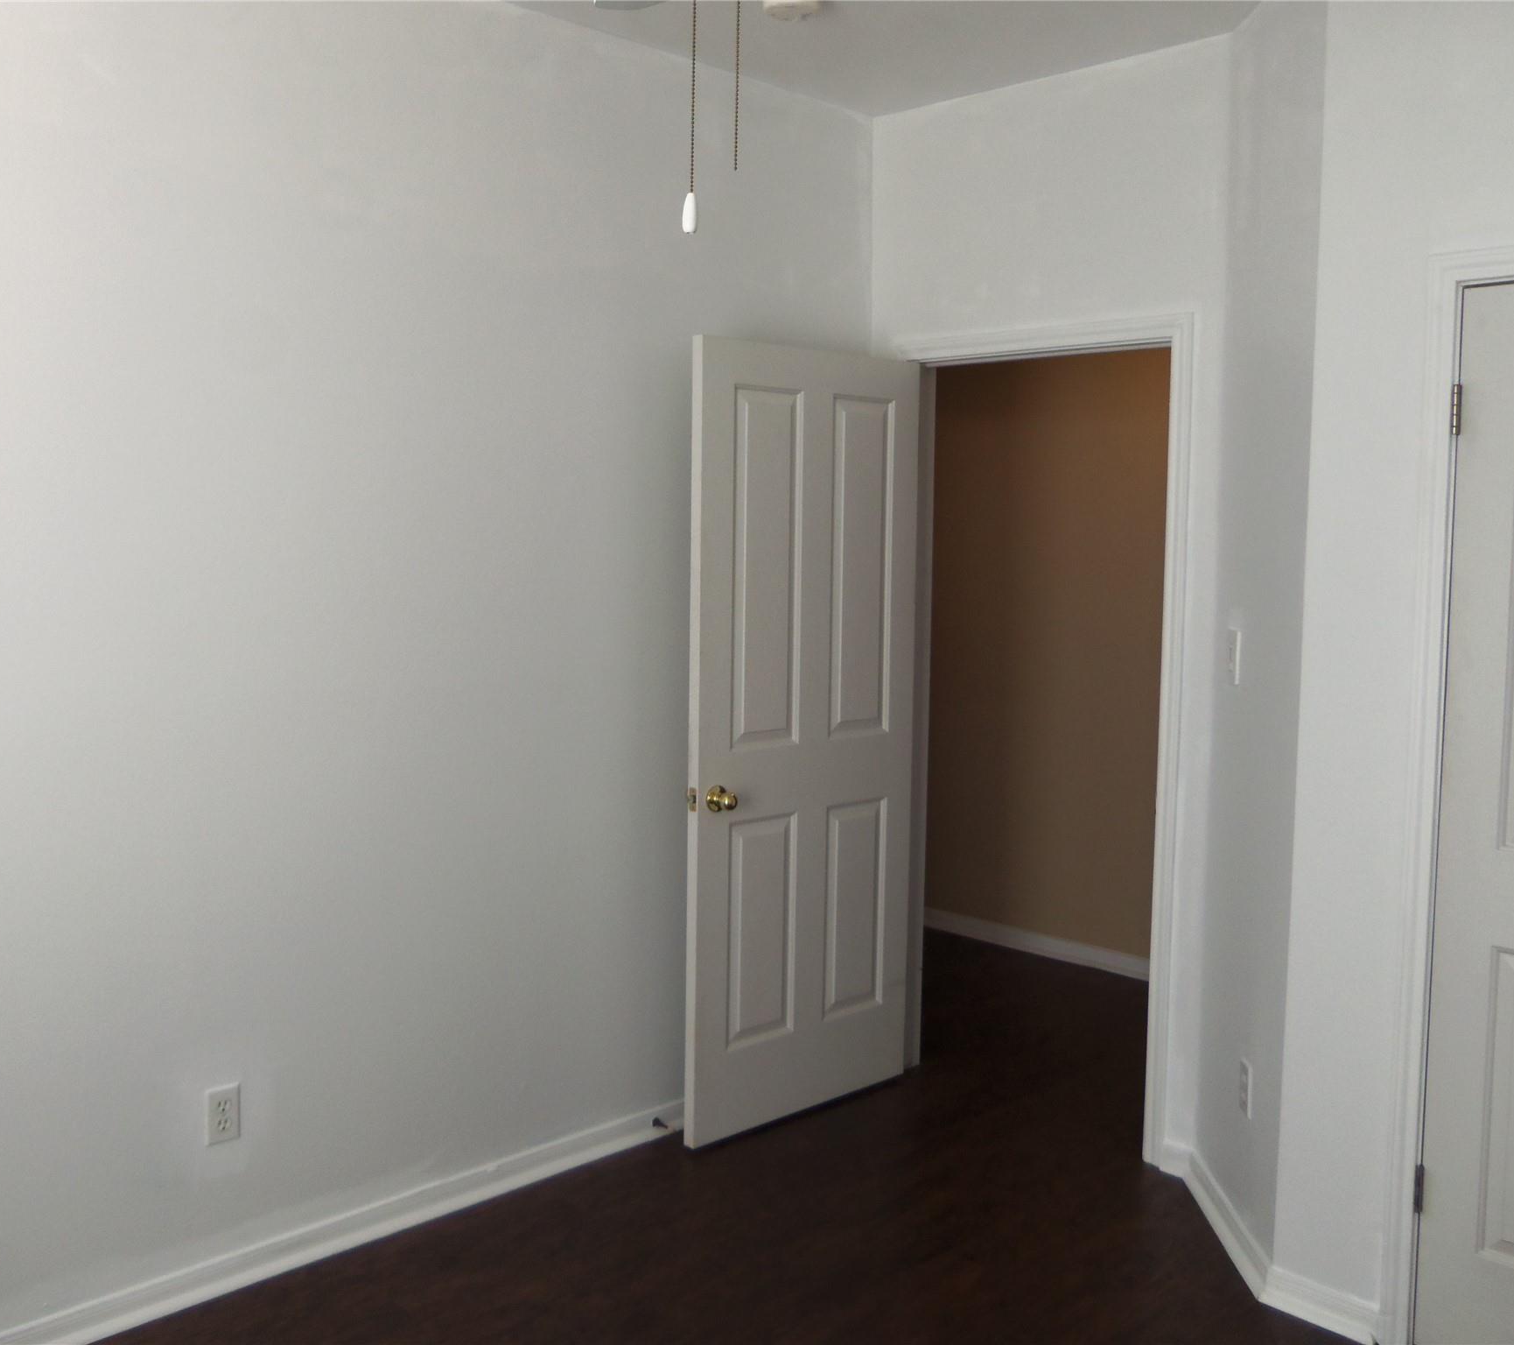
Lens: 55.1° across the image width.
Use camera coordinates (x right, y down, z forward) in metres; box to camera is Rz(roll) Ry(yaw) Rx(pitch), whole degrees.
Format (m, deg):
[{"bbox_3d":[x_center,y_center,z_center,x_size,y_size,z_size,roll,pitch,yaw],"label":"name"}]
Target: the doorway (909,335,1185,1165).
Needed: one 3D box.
[{"bbox_3d":[0.757,0.181,3.898,0.130,2.047,0.800,-4,7,-44],"label":"doorway"}]

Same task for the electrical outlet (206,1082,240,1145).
[{"bbox_3d":[-1.083,0.899,2.947,0.070,0.115,0.010,-4,7,-44],"label":"electrical outlet"}]

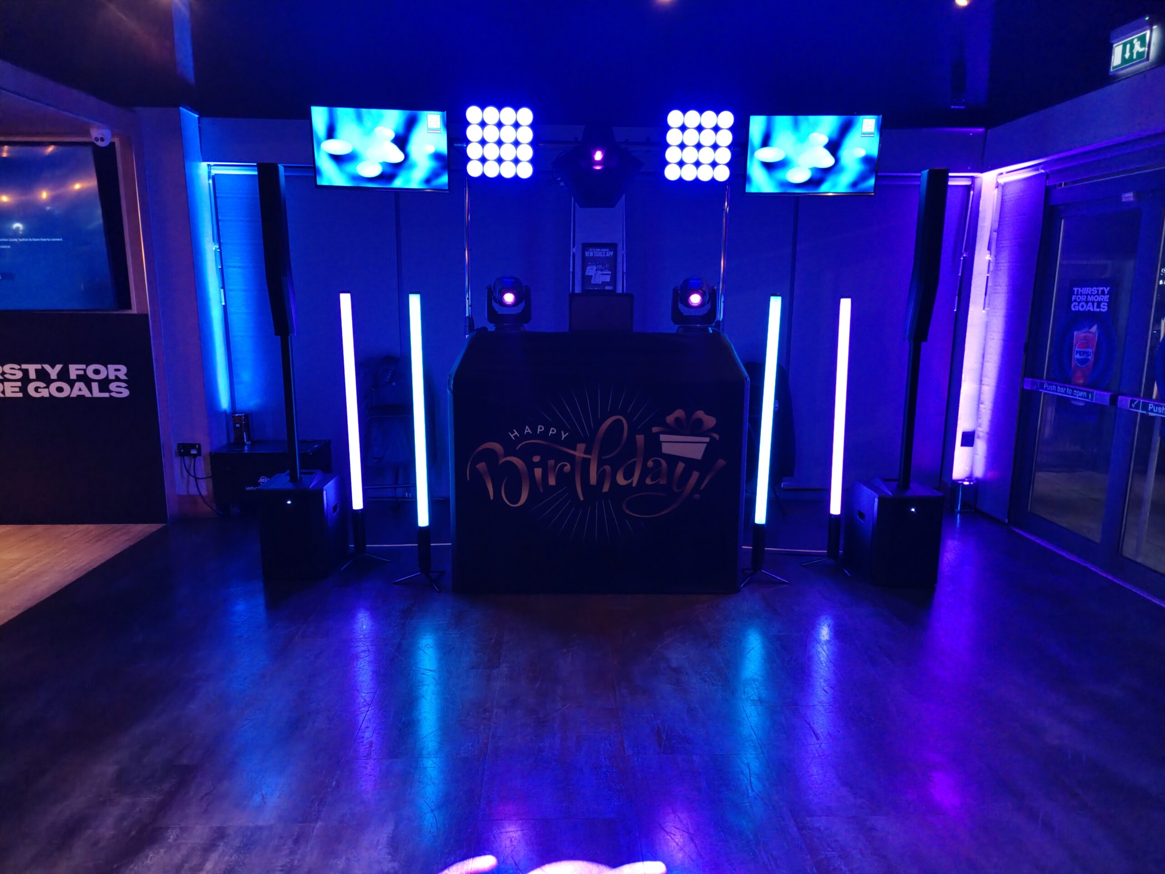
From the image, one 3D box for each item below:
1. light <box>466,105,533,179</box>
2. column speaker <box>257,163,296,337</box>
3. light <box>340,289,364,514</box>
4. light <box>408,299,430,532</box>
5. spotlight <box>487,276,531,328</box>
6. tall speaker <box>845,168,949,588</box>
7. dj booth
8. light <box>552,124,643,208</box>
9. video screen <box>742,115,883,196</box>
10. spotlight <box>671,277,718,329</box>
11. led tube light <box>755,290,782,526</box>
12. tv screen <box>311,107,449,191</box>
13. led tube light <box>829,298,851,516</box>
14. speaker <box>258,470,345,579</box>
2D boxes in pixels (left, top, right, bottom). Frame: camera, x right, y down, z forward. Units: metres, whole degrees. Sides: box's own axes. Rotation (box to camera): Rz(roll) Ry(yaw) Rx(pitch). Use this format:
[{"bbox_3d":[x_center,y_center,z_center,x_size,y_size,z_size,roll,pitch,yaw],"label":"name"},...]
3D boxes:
[{"bbox_3d":[-0.445,-1.594,4.179,0.370,0.380,0.120,-1,12,-7],"label":"light"},{"bbox_3d":[-1.526,-0.924,3.869,0.100,0.835,0.135,0,11,0],"label":"column speaker"},{"bbox_3d":[-1.217,-0.173,4.074,0.052,1.163,0.052,0,11,0],"label":"light"},{"bbox_3d":[-0.800,-0.114,3.786,0.052,1.167,0.052,0,11,0],"label":"light"},{"bbox_3d":[-0.398,-0.721,4.229,0.240,0.325,0.210,0,11,-2],"label":"spotlight"},{"bbox_3d":[1.642,-0.282,3.930,0.340,2.030,0.430,0,11,0],"label":"tall speaker"},{"bbox_3d":[0.060,0.100,4.197,1.430,1.280,0.700,0,11,0],"label":"dj booth"},{"bbox_3d":[0.081,-1.458,4.154,0.465,0.410,0.340,0,11,-2],"label":"light"},{"bbox_3d":[1.258,-1.538,4.220,0.715,0.412,0.060,1,13,3],"label":"video screen"},{"bbox_3d":[0.620,-0.722,4.266,0.240,0.325,0.210,0,11,-2],"label":"spotlight"},{"bbox_3d":[0.917,-0.117,3.829,0.052,1.156,0.052,1,11,0],"label":"led tube light"},{"bbox_3d":[-1.096,-1.571,4.241,0.725,0.430,0.070,-1,16,-7],"label":"tv screen"},{"bbox_3d":[1.341,-0.146,4.027,0.052,1.152,0.052,-1,11,0],"label":"led tube light"},{"bbox_3d":[-1.526,0.475,4.293,0.345,0.485,0.420,1,11,1],"label":"speaker"}]

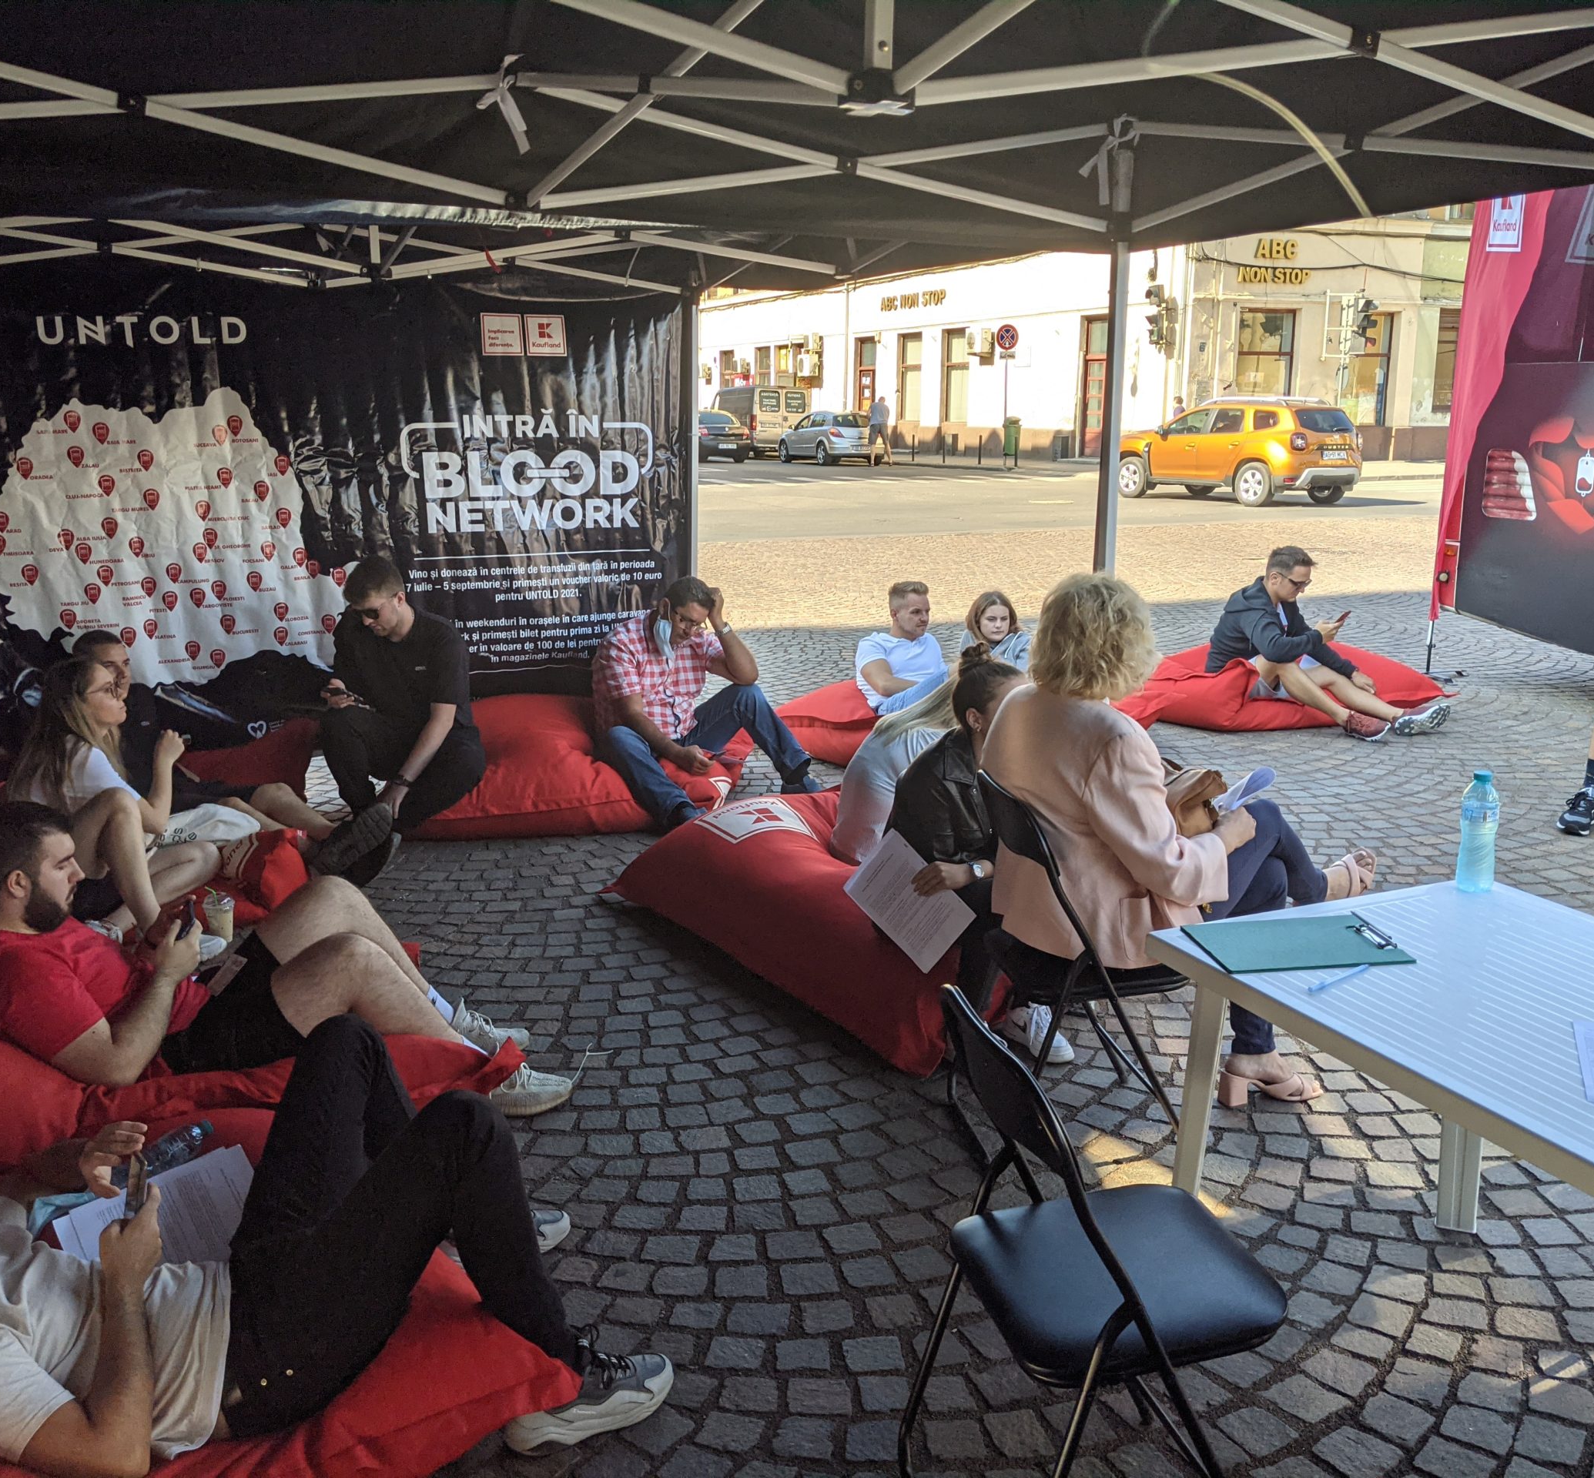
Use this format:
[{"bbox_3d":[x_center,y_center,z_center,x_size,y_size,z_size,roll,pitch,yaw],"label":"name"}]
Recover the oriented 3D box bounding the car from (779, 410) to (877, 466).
[{"bbox_3d":[1.032,-8.589,43.709,1.750,1.460,4.250,-5,13,-21],"label":"car"}]

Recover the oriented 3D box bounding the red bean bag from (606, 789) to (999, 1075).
[{"bbox_3d":[0.234,0.409,4.465,0.980,0.430,1.420,-10,16,-38],"label":"red bean bag"}]

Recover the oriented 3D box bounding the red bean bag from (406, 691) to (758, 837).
[{"bbox_3d":[-0.800,0.041,6.027,1.400,0.430,1.080,-1,12,-5],"label":"red bean bag"}]

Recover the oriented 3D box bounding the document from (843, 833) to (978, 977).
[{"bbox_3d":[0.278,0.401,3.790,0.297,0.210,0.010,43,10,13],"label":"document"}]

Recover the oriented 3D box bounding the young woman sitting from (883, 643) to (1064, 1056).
[{"bbox_3d":[0.479,0.261,3.762,0.580,0.970,0.480,2,12,8],"label":"young woman sitting"}]

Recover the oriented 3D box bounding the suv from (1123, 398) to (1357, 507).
[{"bbox_3d":[7.170,-4.820,25.600,1.820,1.690,4.340,-8,15,-32],"label":"suv"}]

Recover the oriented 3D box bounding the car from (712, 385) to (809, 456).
[{"bbox_3d":[-1.314,-10.179,49.436,1.950,2.120,4.800,-5,13,-21],"label":"car"}]

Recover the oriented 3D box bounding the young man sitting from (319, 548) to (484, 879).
[{"bbox_3d":[-1.340,-0.085,5.226,0.570,1.060,0.720,11,17,41],"label":"young man sitting"}]

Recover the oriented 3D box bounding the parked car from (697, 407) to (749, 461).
[{"bbox_3d":[-2.829,-8.821,44.250,1.760,1.460,4.450,-5,14,-23],"label":"parked car"}]

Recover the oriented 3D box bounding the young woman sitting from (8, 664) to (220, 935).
[{"bbox_3d":[-2.000,0.153,4.583,0.700,0.830,0.540,-3,13,-15],"label":"young woman sitting"}]

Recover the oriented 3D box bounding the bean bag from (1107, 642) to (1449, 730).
[{"bbox_3d":[2.451,-0.358,8.057,1.620,0.370,1.150,-3,13,-15],"label":"bean bag"}]

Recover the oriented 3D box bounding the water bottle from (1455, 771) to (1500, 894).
[{"bbox_3d":[1.229,0.162,2.761,0.069,0.222,0.069,0,12,0],"label":"water bottle"}]

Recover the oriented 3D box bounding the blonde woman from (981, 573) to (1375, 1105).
[{"bbox_3d":[0.870,0.260,3.222,1.020,1.260,0.520,-7,14,-29],"label":"blonde woman"}]

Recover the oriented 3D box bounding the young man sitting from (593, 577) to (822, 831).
[{"bbox_3d":[-0.330,-0.178,5.953,0.780,0.930,0.800,-11,17,-41],"label":"young man sitting"}]

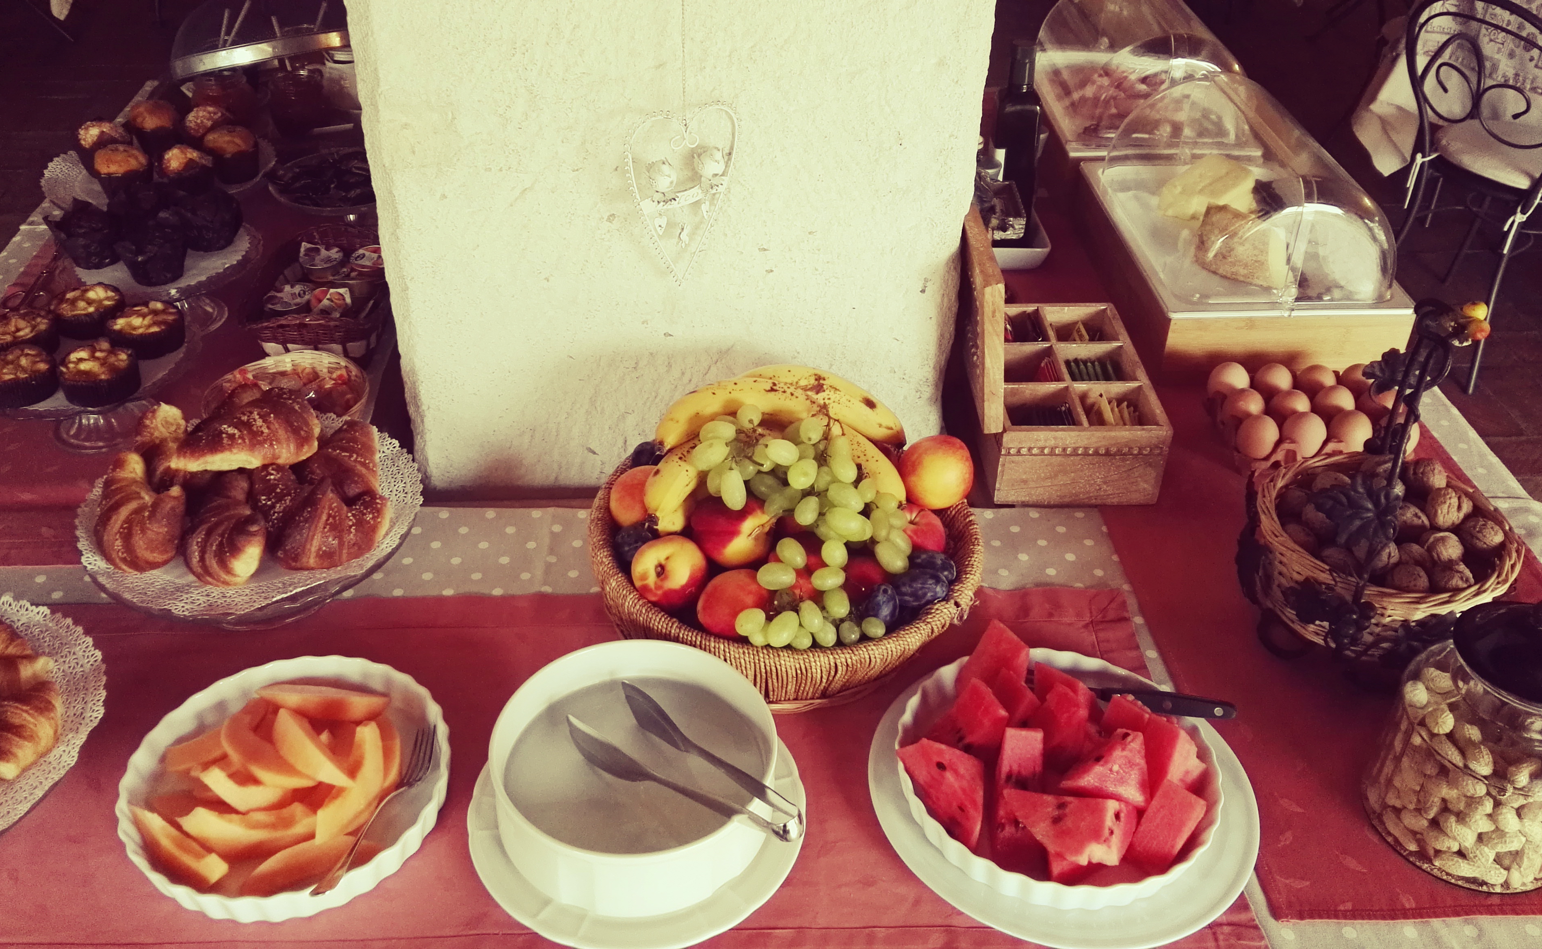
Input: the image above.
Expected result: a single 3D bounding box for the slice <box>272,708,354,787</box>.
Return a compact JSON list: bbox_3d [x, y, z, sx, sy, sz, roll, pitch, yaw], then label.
[{"bbox_3d":[-0.344,0.206,0.944,0.036,0.032,0.106,-29,44,-36],"label":"slice"}]

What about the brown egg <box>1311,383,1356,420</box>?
[{"bbox_3d":[0.602,-0.071,1.340,0.045,0.056,0.045,0,35,0],"label":"brown egg"}]

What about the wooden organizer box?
[{"bbox_3d":[0.294,-0.146,1.325,0.201,0.240,0.273,0,35,0],"label":"wooden organizer box"}]

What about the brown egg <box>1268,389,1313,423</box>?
[{"bbox_3d":[0.566,-0.068,1.369,0.044,0.056,0.044,2,35,0],"label":"brown egg"}]

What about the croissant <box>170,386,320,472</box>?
[{"bbox_3d":[-0.463,-0.041,1.106,0.126,0.060,0.070,-20,34,-7],"label":"croissant"}]

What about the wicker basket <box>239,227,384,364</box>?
[{"bbox_3d":[-0.531,-0.218,1.537,0.163,0.082,0.250,-3,35,-7],"label":"wicker basket"}]

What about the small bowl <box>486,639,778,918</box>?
[{"bbox_3d":[-0.098,0.221,0.911,0.204,0.082,0.204,1,35,-1],"label":"small bowl"}]

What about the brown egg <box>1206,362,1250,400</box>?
[{"bbox_3d":[0.515,-0.101,1.414,0.044,0.056,0.044,2,35,0],"label":"brown egg"}]

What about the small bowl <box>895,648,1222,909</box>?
[{"bbox_3d":[0.213,0.228,0.949,0.238,0.044,0.238,1,35,-1],"label":"small bowl"}]

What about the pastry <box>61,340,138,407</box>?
[{"bbox_3d":[-0.689,-0.103,1.288,0.082,0.042,0.082,0,35,0],"label":"pastry"}]

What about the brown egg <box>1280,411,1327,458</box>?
[{"bbox_3d":[0.555,-0.040,1.309,0.043,0.056,0.043,1,34,-1],"label":"brown egg"}]

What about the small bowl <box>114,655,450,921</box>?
[{"bbox_3d":[-0.353,0.232,0.935,0.232,0.045,0.232,1,35,-1],"label":"small bowl"}]

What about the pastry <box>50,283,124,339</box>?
[{"bbox_3d":[-0.716,-0.174,1.318,0.069,0.042,0.069,1,34,-1],"label":"pastry"}]

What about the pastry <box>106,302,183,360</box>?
[{"bbox_3d":[-0.654,-0.151,1.316,0.070,0.036,0.070,2,35,0],"label":"pastry"}]

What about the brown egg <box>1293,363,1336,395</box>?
[{"bbox_3d":[0.599,-0.096,1.377,0.045,0.056,0.045,0,35,0],"label":"brown egg"}]

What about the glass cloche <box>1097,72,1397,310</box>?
[{"bbox_3d":[0.608,-0.371,1.601,0.257,0.153,0.408,0,35,-1],"label":"glass cloche"}]

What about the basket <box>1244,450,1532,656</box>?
[{"bbox_3d":[0.535,0.081,1.114,0.216,0.093,0.257,20,39,26],"label":"basket"}]

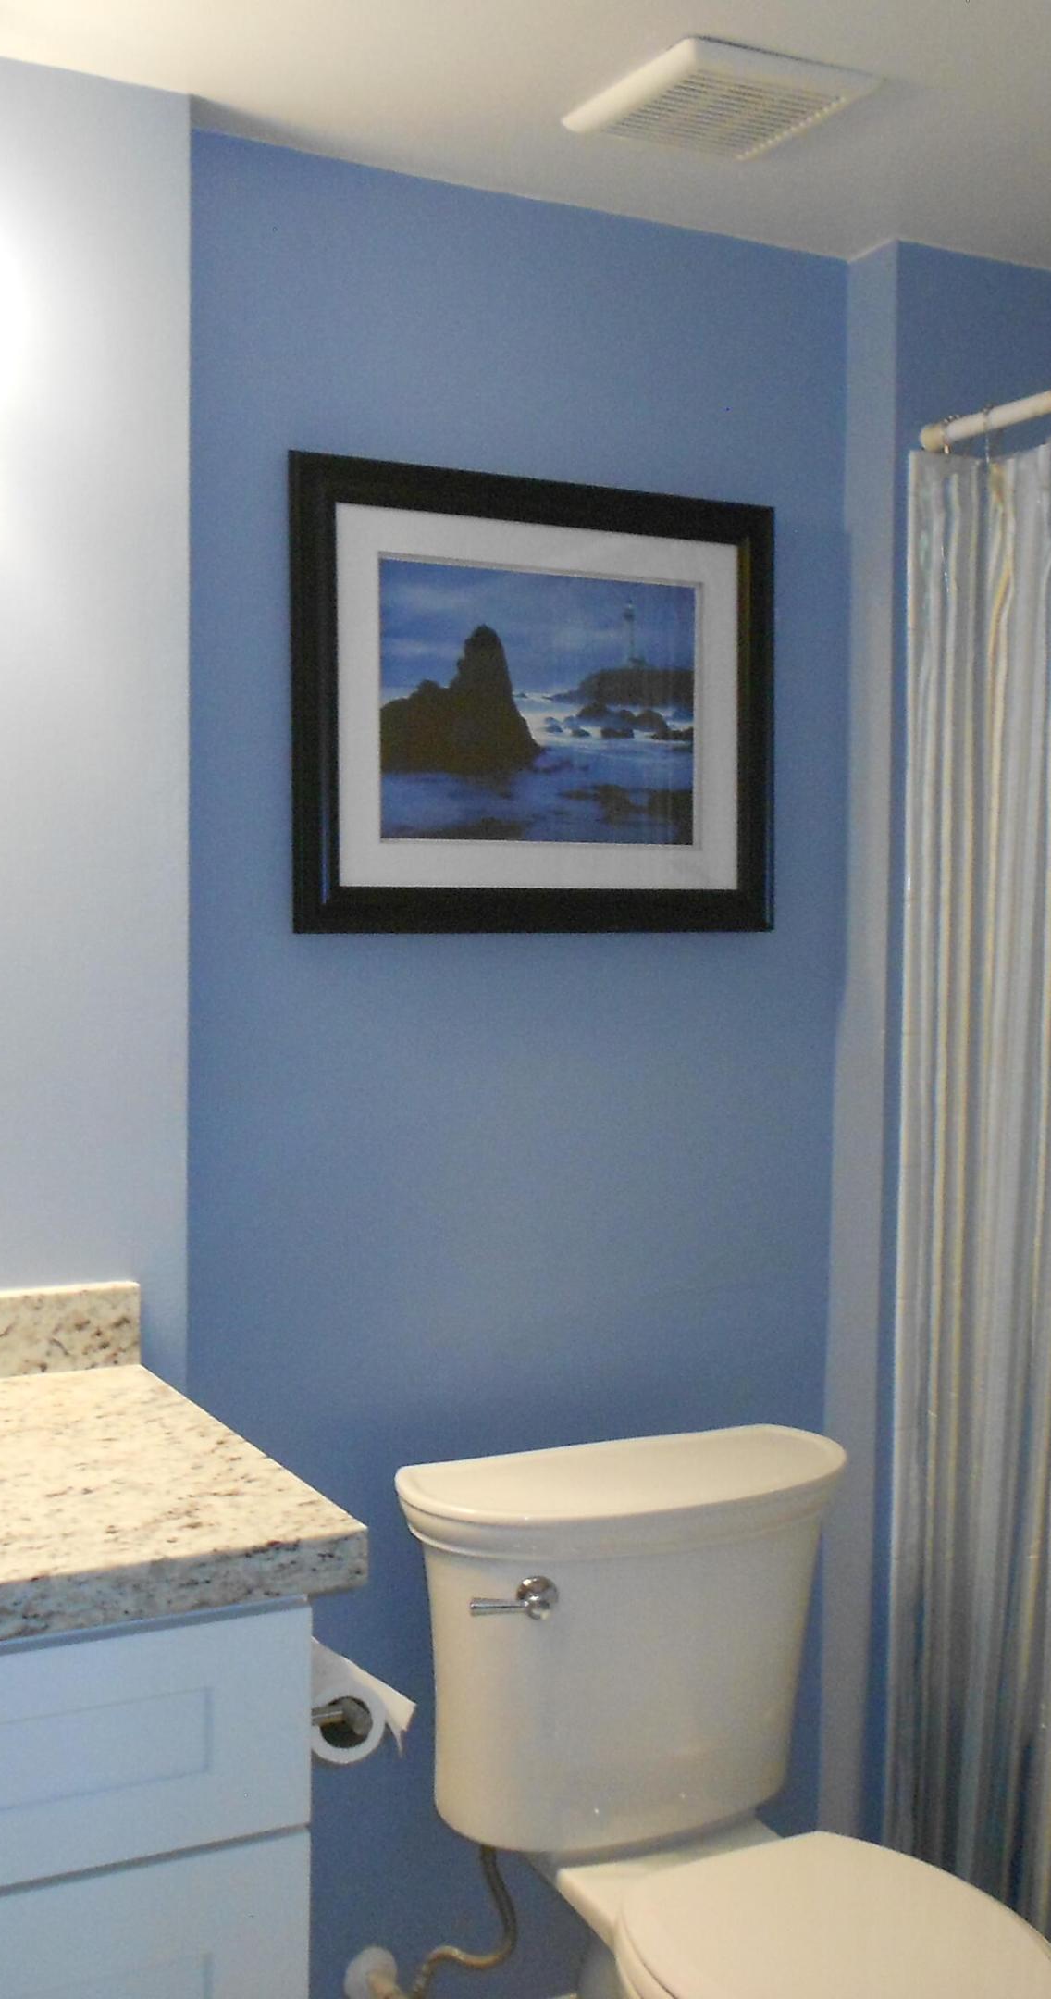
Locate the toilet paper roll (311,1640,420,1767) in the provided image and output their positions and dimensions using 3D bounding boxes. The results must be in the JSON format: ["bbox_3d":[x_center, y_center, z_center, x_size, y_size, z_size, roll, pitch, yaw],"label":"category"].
[{"bbox_3d":[-0.161,0.560,1.605,0.066,0.068,0.105,-1,3,-27],"label":"toilet paper roll"}]

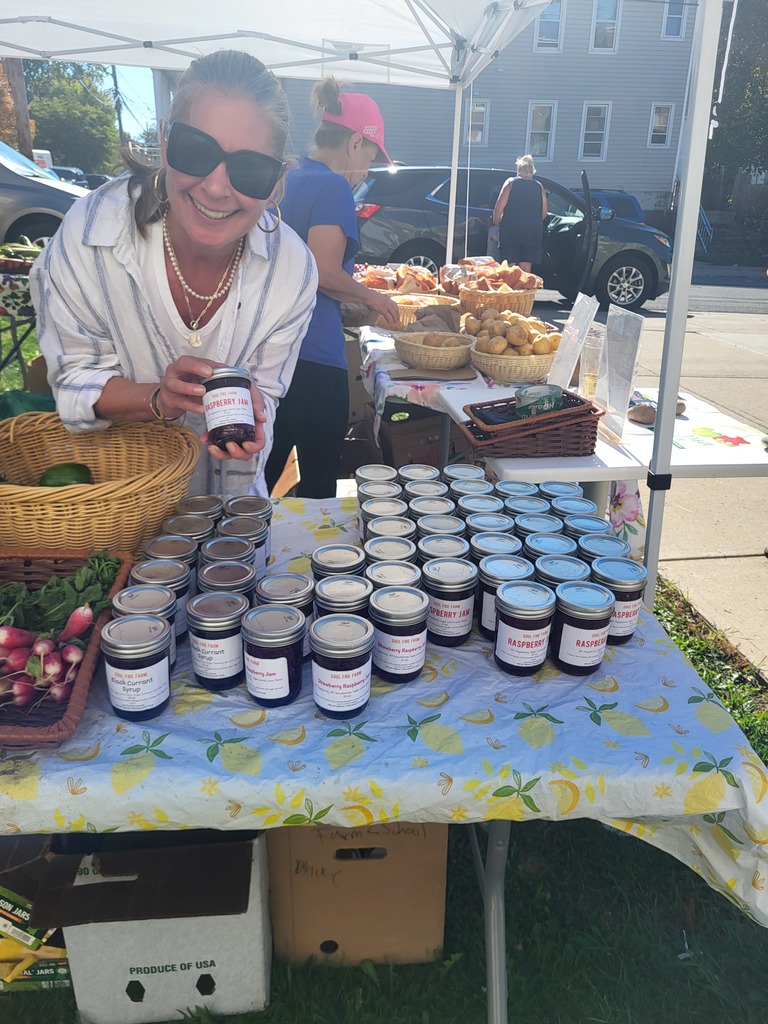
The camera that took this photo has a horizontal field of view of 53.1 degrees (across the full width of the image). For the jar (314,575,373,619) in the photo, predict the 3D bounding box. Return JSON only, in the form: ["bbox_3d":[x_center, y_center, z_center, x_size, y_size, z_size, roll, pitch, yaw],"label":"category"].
[{"bbox_3d":[-0.050,0.140,0.972,0.073,0.098,0.073,2,23,-1],"label":"jar"}]

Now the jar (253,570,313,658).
[{"bbox_3d":[-0.123,0.138,0.971,0.073,0.098,0.073,2,23,-1],"label":"jar"}]

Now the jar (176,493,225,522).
[{"bbox_3d":[-0.281,0.036,1.190,0.071,0.099,0.071,-6,24,-18],"label":"jar"}]

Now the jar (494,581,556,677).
[{"bbox_3d":[0.173,0.147,0.962,0.073,0.099,0.073,2,23,-1],"label":"jar"}]

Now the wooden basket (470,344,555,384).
[{"bbox_3d":[0.423,-0.489,2.513,0.284,0.090,0.284,5,23,9],"label":"wooden basket"}]

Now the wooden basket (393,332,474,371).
[{"bbox_3d":[0.173,-0.548,2.629,0.275,0.086,0.275,3,23,3],"label":"wooden basket"}]

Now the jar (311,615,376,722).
[{"bbox_3d":[-0.048,0.178,0.881,0.073,0.099,0.073,1,23,-1],"label":"jar"}]

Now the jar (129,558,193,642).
[{"bbox_3d":[-0.283,0.123,0.993,0.073,0.099,0.073,-6,23,-16],"label":"jar"}]

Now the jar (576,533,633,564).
[{"bbox_3d":[0.309,0.093,1.103,0.071,0.099,0.071,7,24,12],"label":"jar"}]

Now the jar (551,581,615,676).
[{"bbox_3d":[0.250,0.149,0.976,0.073,0.098,0.073,2,23,-1],"label":"jar"}]

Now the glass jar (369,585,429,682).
[{"bbox_3d":[0.018,0.152,0.941,0.071,0.099,0.071,2,23,-1],"label":"glass jar"}]

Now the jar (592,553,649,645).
[{"bbox_3d":[0.311,0.122,1.038,0.073,0.099,0.073,1,23,-1],"label":"jar"}]

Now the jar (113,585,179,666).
[{"bbox_3d":[-0.285,0.149,0.934,0.073,0.098,0.073,-5,24,-15],"label":"jar"}]

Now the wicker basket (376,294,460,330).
[{"bbox_3d":[0.127,-0.853,3.309,0.400,0.115,0.380,2,23,1],"label":"wicker basket"}]

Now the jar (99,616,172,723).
[{"bbox_3d":[-0.272,0.176,0.861,0.071,0.099,0.071,-3,24,-10],"label":"jar"}]

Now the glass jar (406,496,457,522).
[{"bbox_3d":[0.074,0.035,1.219,0.071,0.099,0.071,2,23,-1],"label":"glass jar"}]

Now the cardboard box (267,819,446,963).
[{"bbox_3d":[-0.054,0.564,1.495,0.305,0.380,0.400,0,23,-4],"label":"cardboard box"}]

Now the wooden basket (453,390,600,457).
[{"bbox_3d":[0.332,-0.213,1.784,0.290,0.135,0.190,-2,23,-8],"label":"wooden basket"}]

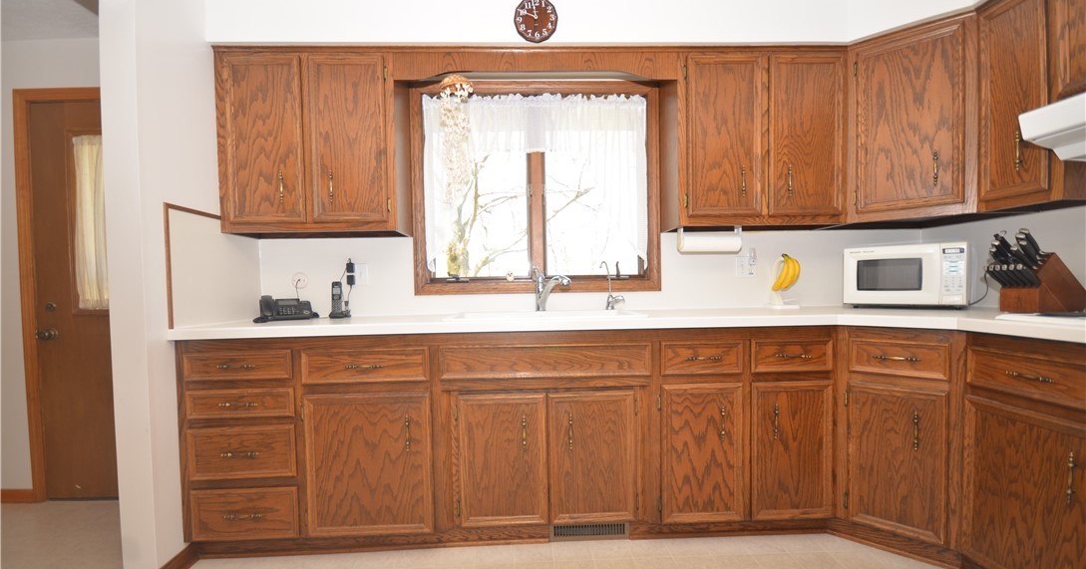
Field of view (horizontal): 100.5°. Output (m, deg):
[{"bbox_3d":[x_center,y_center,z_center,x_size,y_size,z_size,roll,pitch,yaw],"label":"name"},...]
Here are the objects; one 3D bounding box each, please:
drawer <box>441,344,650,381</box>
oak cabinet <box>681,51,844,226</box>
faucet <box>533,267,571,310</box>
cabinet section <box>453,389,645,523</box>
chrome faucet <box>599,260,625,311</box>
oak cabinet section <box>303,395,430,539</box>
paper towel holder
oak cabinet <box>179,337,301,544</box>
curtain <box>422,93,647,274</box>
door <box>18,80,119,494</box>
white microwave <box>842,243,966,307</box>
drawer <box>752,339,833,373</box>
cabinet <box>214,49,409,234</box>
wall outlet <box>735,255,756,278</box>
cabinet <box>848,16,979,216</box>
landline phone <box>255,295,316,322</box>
[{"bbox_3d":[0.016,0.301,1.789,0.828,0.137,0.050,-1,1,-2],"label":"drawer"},{"bbox_3d":[0.992,-0.665,2.195,0.771,0.782,0.318,-1,1,-2],"label":"oak cabinet"},{"bbox_3d":[0.040,0.025,2.147,0.065,0.210,0.235,-2,2,-39],"label":"faucet"},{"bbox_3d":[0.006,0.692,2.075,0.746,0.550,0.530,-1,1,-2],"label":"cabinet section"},{"bbox_3d":[0.340,0.006,2.240,0.120,0.250,0.120,-1,1,23],"label":"chrome faucet"},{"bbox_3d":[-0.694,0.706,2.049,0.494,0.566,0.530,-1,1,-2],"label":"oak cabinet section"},{"bbox_3d":[0.780,-0.204,2.114,0.299,0.128,0.115,-1,1,-2],"label":"paper towel holder"},{"bbox_3d":[-1.171,0.584,2.002,0.439,0.782,0.595,-1,1,-2],"label":"oak cabinet"},{"bbox_3d":[-0.036,-0.513,2.334,1.155,0.944,0.050,-1,1,-2],"label":"curtain"},{"bbox_3d":[-2.168,0.071,2.345,0.960,2.090,0.080,-1,1,-2],"label":"door"},{"bbox_3d":[1.712,-0.030,2.140,0.432,0.275,0.330,0,1,41],"label":"white microwave"},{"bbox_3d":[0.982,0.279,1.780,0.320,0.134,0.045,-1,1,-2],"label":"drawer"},{"bbox_3d":[-1.053,-0.638,2.143,0.770,0.800,0.315,-1,1,-2],"label":"cabinet"},{"bbox_3d":[1.067,-0.091,2.363,0.121,0.115,0.012,-1,1,-2],"label":"wall outlet"},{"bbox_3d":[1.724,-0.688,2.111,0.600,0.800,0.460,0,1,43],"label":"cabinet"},{"bbox_3d":[-1.200,0.109,2.120,0.245,0.112,0.185,-1,1,-14],"label":"landline phone"}]

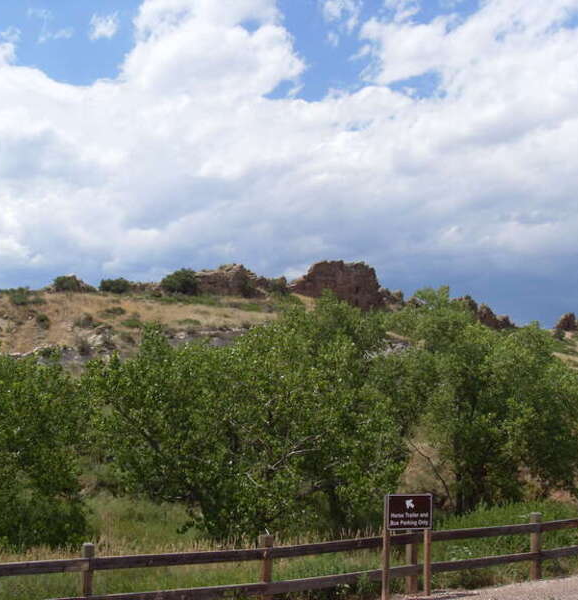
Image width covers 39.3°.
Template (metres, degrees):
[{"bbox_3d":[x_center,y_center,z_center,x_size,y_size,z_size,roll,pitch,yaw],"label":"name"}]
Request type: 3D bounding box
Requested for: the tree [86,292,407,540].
[{"bbox_3d":[-0.988,2.708,18.800,7.330,5.710,6.300,1,9,0],"label":"tree"}]

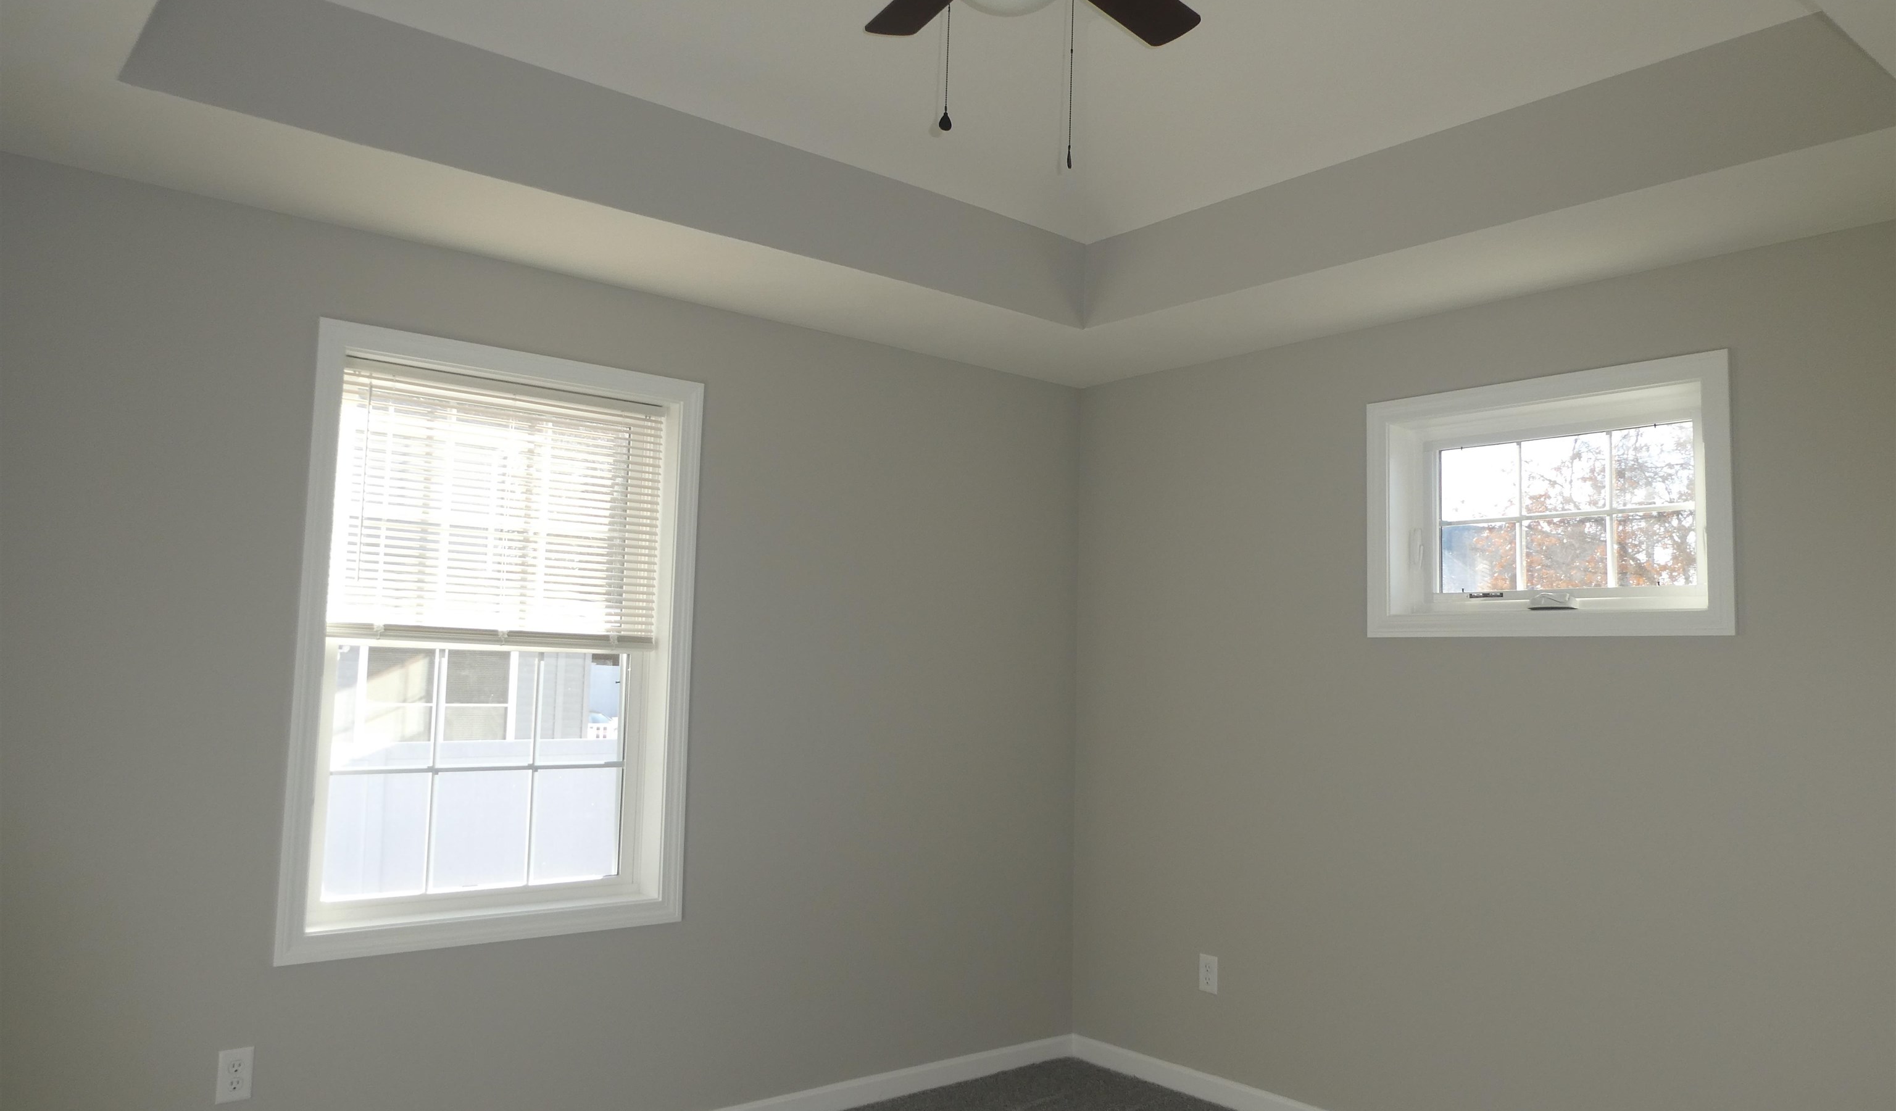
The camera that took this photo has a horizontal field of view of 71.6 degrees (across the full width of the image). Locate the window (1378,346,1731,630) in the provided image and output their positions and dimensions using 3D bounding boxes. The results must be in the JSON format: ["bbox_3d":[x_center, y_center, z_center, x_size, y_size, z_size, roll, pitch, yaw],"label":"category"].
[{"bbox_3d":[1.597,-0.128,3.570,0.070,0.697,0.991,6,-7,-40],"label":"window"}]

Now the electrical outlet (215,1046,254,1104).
[{"bbox_3d":[-1.629,1.188,3.005,0.072,0.116,0.009,6,-7,-40],"label":"electrical outlet"}]

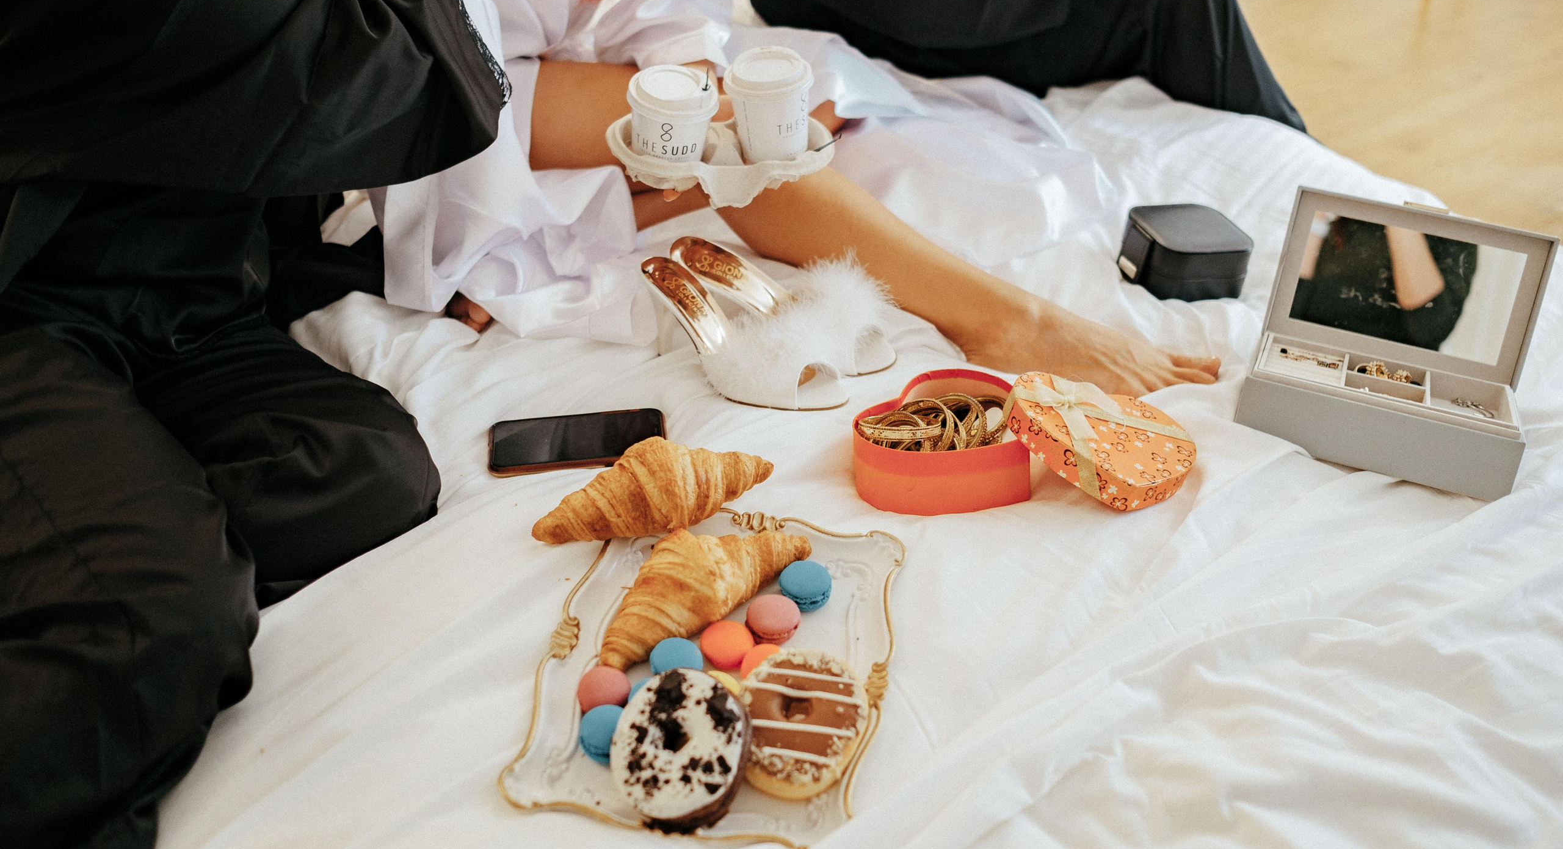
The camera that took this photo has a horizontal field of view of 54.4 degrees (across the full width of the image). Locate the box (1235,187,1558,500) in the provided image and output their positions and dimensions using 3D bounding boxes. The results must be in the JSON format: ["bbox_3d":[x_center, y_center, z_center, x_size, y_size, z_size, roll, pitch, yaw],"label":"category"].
[{"bbox_3d":[0.582,-0.086,1.433,0.240,0.204,0.207,15,23,17],"label":"box"}]

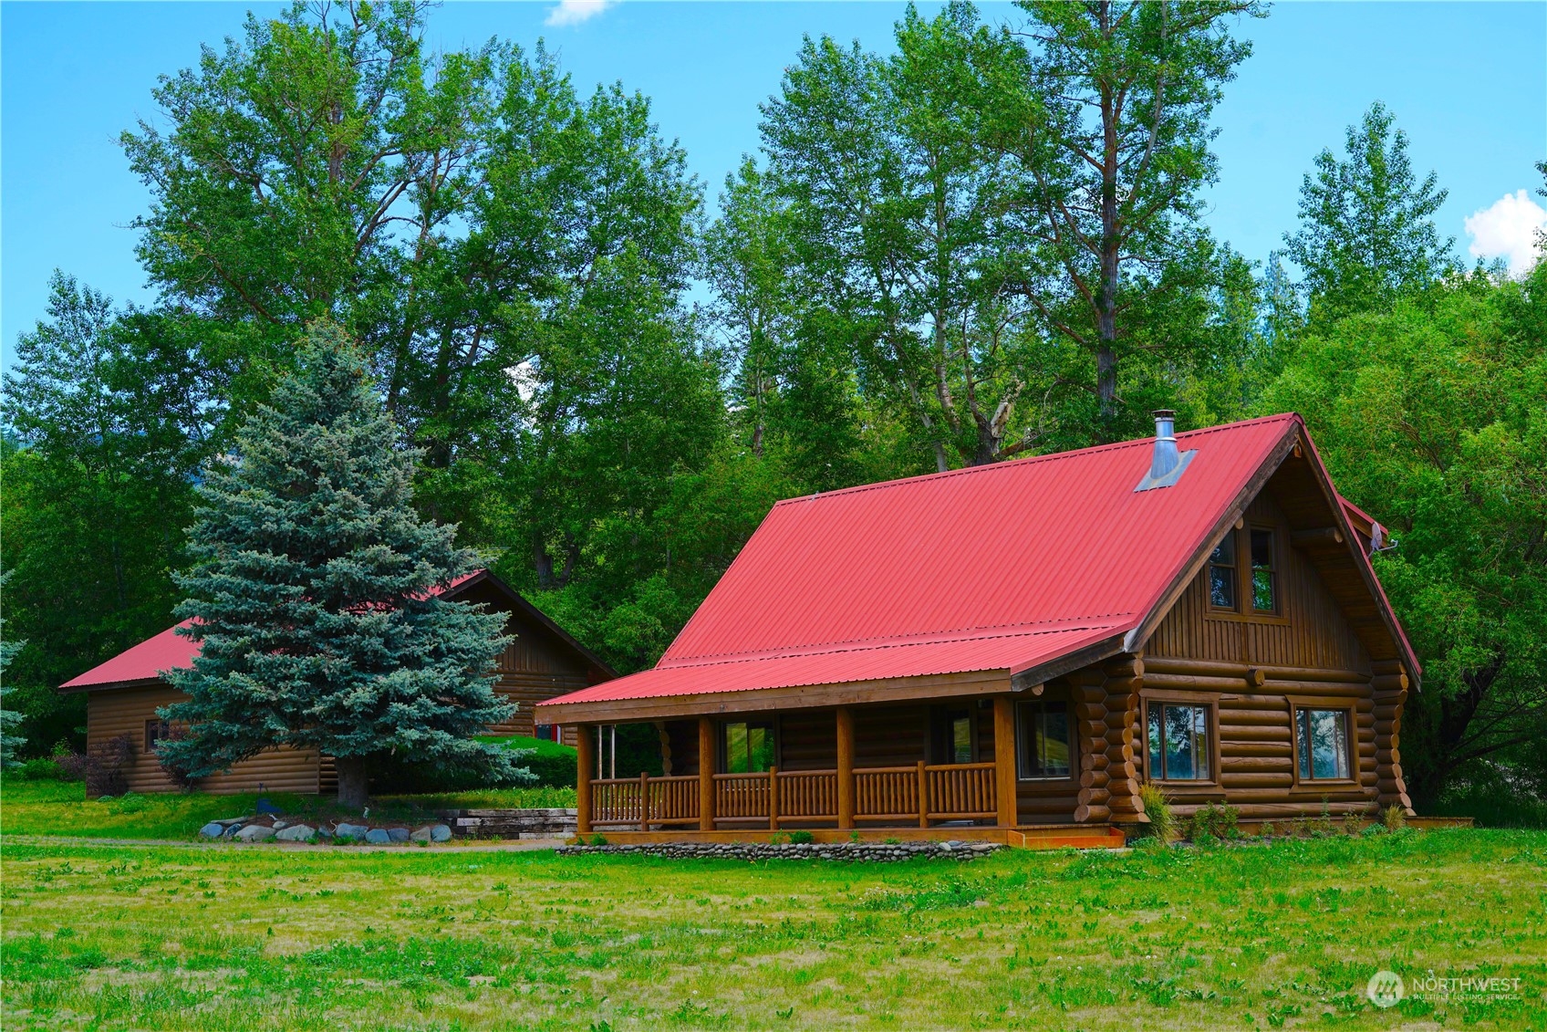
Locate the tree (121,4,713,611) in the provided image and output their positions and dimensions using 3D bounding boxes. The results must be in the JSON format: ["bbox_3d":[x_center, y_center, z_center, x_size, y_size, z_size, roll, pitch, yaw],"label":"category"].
[{"bbox_3d":[-11.798,-4.332,71.323,19.538,26.606,17.000,-1,-8,0],"label":"tree"}]

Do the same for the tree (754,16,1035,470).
[{"bbox_3d":[3.820,-3.885,67.184,8.675,25.453,9.500,-1,-8,0],"label":"tree"}]

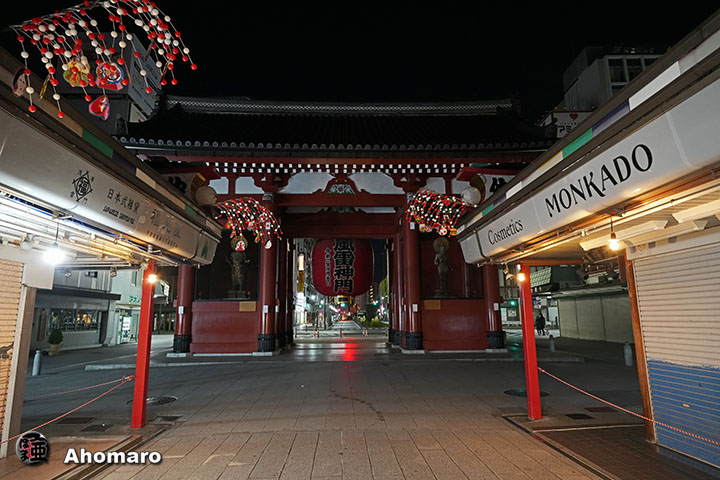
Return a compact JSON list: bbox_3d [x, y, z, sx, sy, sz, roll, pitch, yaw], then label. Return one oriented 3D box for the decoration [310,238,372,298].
[{"bbox_3d":[-0.874,1.220,22.420,3.150,3.350,3.150,0,-10,-3],"label":"decoration"}]

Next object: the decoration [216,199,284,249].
[{"bbox_3d":[-1.661,-0.269,6.585,1.000,0.740,0.800,0,-10,-3],"label":"decoration"}]

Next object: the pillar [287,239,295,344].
[{"bbox_3d":[-3.707,2.627,23.568,0.600,5.560,0.600,0,-10,-3],"label":"pillar"}]

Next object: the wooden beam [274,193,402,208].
[{"bbox_3d":[-0.739,-1.529,17.123,5.000,0.520,0.400,0,-10,-3],"label":"wooden beam"}]

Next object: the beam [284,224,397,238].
[{"bbox_3d":[-0.896,-0.399,20.676,5.200,0.660,0.400,0,-10,-3],"label":"beam"}]

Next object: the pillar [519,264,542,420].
[{"bbox_3d":[2.355,1.381,6.111,0.165,2.090,0.165,0,-10,-3],"label":"pillar"}]

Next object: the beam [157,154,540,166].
[{"bbox_3d":[-0.313,-2.601,14.487,12.300,0.350,0.300,0,-10,-3],"label":"beam"}]

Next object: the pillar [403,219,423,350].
[{"bbox_3d":[1.970,1.198,16.754,0.640,5.800,0.640,0,-10,-3],"label":"pillar"}]

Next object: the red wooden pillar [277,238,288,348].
[{"bbox_3d":[-3.555,2.009,20.126,0.600,5.560,0.600,0,-10,-3],"label":"red wooden pillar"}]

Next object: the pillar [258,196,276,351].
[{"bbox_3d":[-3.395,1.139,16.526,0.640,5.930,0.640,0,-10,-3],"label":"pillar"}]

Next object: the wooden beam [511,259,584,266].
[{"bbox_3d":[2.720,0.330,6.316,1.000,0.100,0.130,0,-10,-3],"label":"wooden beam"}]

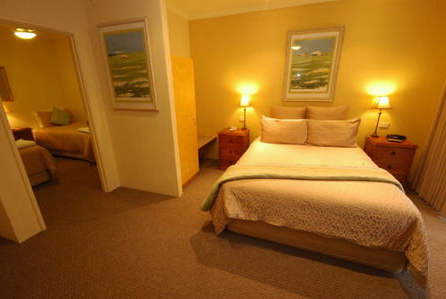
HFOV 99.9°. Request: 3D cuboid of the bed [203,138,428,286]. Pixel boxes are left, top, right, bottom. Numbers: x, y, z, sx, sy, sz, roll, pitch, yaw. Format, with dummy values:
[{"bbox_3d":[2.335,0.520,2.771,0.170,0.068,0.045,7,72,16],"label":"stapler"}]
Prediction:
[{"bbox_3d":[1.028,0.377,2.386,1.659,0.522,1.916,5,19,19],"label":"bed"}]

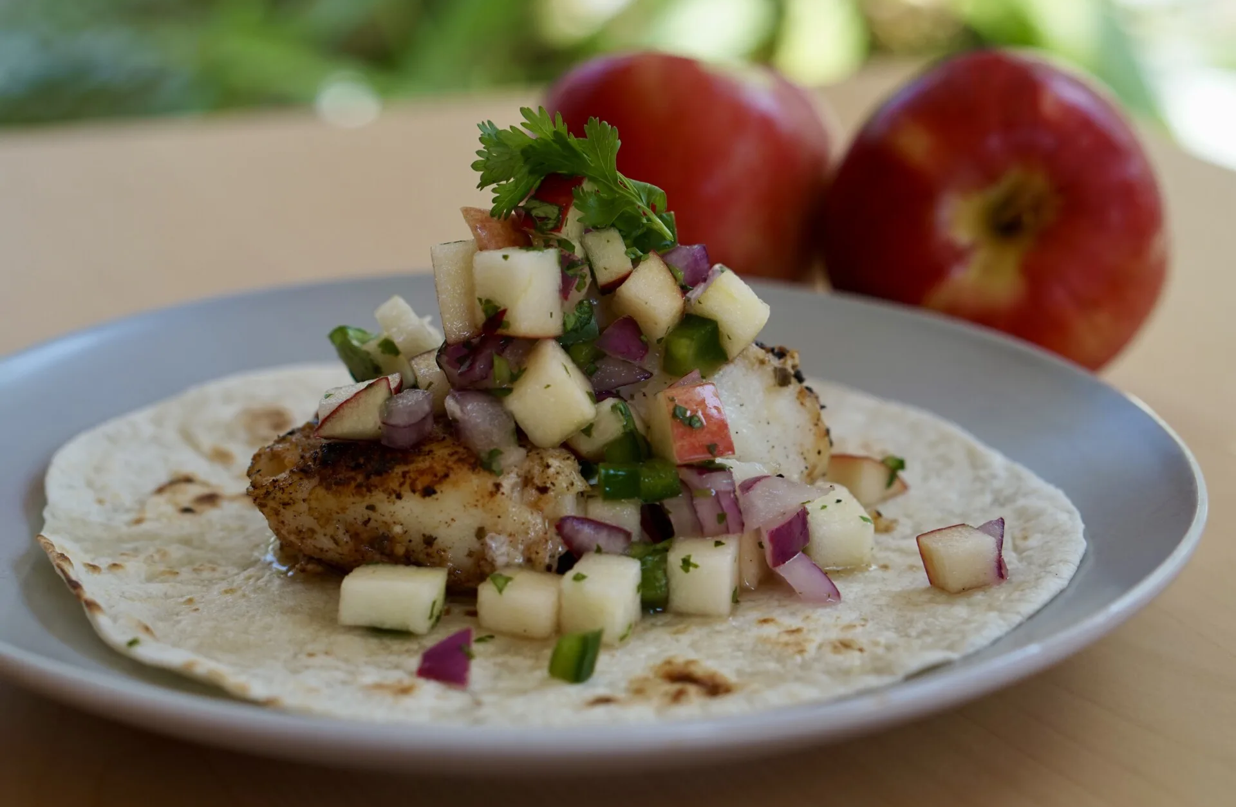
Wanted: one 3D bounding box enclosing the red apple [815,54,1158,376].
[{"bbox_3d":[0.087,-0.041,0.589,0.078,0.078,0.070,2,4,4],"label":"red apple"}]

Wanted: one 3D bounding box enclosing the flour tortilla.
[{"bbox_3d":[-0.012,0.020,0.502,0.200,0.012,0.200,1,19,0],"label":"flour tortilla"}]

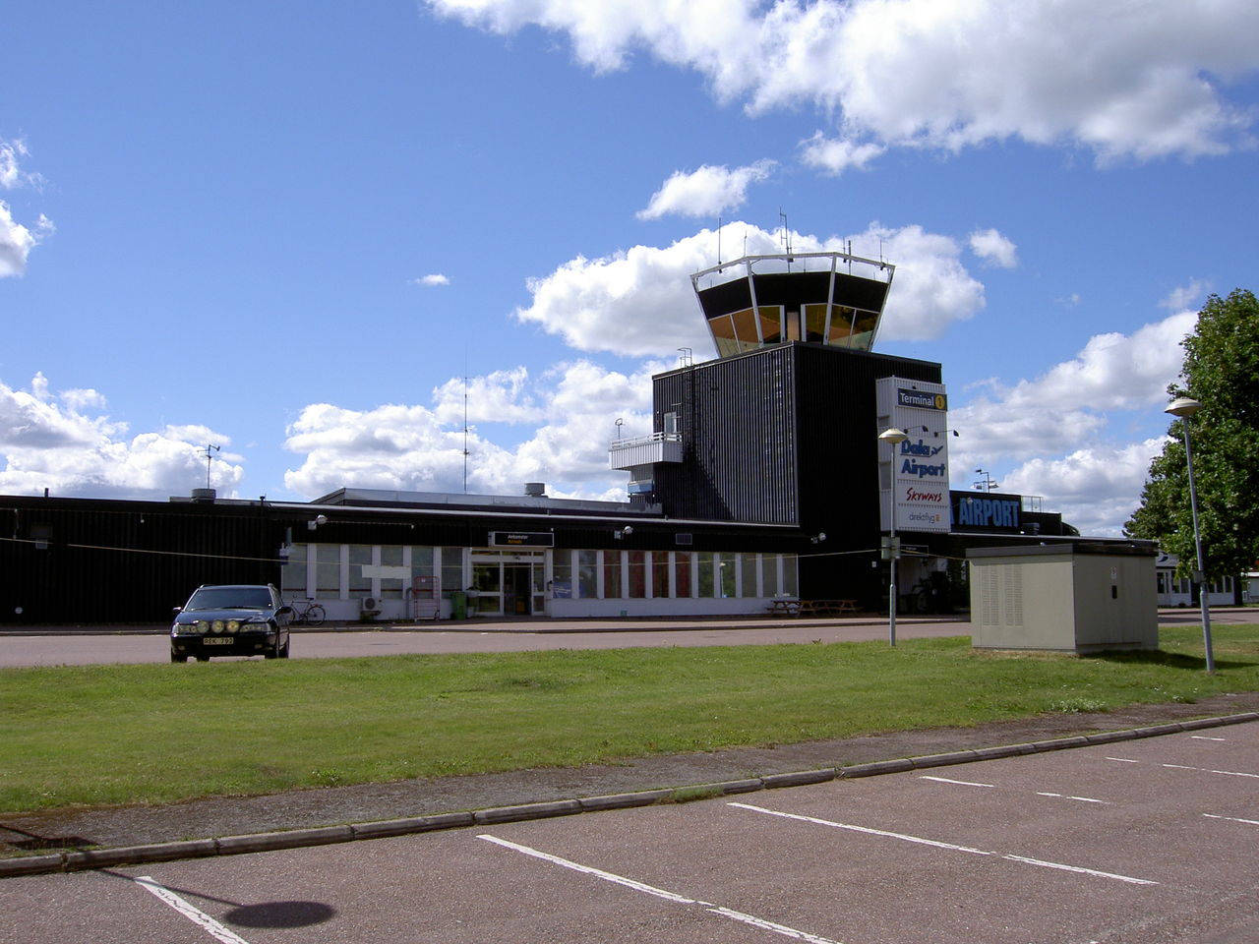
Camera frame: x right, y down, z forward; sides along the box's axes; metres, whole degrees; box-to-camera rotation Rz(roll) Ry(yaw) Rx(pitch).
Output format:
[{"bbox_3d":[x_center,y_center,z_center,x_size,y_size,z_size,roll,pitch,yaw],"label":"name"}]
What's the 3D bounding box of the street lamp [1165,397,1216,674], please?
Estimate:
[{"bbox_3d":[10.406,1.141,22.668,0.640,5.040,0.640,2,-8,-37],"label":"street lamp"}]

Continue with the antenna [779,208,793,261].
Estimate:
[{"bbox_3d":[8.726,-13.147,68.776,0.600,3.004,0.400,4,-8,-37],"label":"antenna"}]

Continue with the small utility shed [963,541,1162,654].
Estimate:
[{"bbox_3d":[9.463,2.758,26.938,3.200,2.220,2.630,4,-8,-37],"label":"small utility shed"}]

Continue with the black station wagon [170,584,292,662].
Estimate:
[{"bbox_3d":[-7.301,2.819,23.069,1.770,1.450,4.720,1,-6,-12],"label":"black station wagon"}]

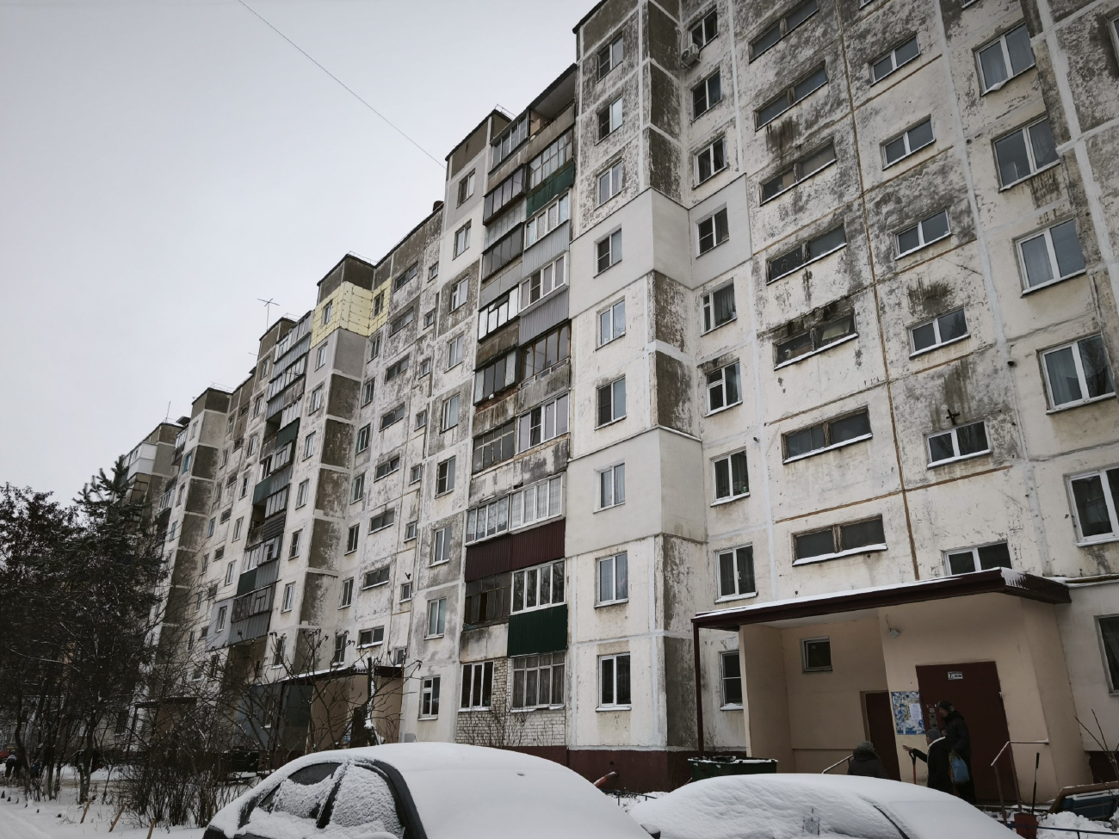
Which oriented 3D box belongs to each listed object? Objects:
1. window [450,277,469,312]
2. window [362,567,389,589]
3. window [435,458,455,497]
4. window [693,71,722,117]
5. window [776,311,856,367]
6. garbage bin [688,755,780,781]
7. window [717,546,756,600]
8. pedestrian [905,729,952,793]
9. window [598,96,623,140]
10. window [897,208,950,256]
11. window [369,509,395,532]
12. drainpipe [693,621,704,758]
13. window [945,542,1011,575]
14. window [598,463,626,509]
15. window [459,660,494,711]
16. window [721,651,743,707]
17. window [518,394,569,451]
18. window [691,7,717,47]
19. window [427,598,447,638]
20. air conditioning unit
[{"bbox_3d":[-4.696,-5.800,34.656,0.150,1.390,1.300,17,-25,-38],"label":"window"},{"bbox_3d":[-9.257,8.079,37.757,0.180,0.779,2.846,17,-25,-36],"label":"window"},{"bbox_3d":[-4.726,2.409,30.959,0.200,1.483,1.336,17,-26,-37],"label":"window"},{"bbox_3d":[5.190,-11.467,26.202,0.150,1.320,1.320,17,-26,-35],"label":"window"},{"bbox_3d":[7.221,-2.239,21.064,0.200,0.856,2.624,17,-26,-37],"label":"window"},{"bbox_3d":[3.000,6.413,12.701,1.100,1.100,1.000,18,-27,-36],"label":"garbage bin"},{"bbox_3d":[4.844,4.198,20.345,0.150,1.360,1.270,18,-27,-36],"label":"window"},{"bbox_3d":[6.237,6.001,12.495,0.650,1.550,0.550,-11,-24,29],"label":"pedestrian"},{"bbox_3d":[1.886,-11.104,27.413,0.150,1.360,1.270,18,-27,-36],"label":"window"},{"bbox_3d":[9.192,-4.733,18.815,0.150,0.740,1.360,17,-26,-35],"label":"window"},{"bbox_3d":[-8.877,5.033,37.131,0.150,0.780,2.550,17,-26,-35],"label":"window"},{"bbox_3d":[3.446,6.869,18.309,0.120,3.550,0.120,17,-25,-36],"label":"drainpipe"},{"bbox_3d":[9.347,3.247,16.603,0.180,0.824,1.431,17,-25,-36],"label":"window"},{"bbox_3d":[1.595,2.042,22.731,0.150,1.340,1.280,17,-26,-35],"label":"window"},{"bbox_3d":[-2.834,9.131,25.454,0.150,1.500,1.800,17,-26,-35],"label":"window"},{"bbox_3d":[5.100,7.300,20.728,0.180,1.555,1.463,17,-25,-36],"label":"window"},{"bbox_3d":[-0.601,0.182,27.372,0.180,1.523,3.081,17,-25,-36],"label":"window"},{"bbox_3d":[5.545,-15.028,28.546,0.150,1.360,1.280,17,-25,-38],"label":"window"},{"bbox_3d":[-4.690,7.578,28.393,0.150,1.360,1.270,18,-27,-36],"label":"window"},{"bbox_3d":[4.756,-13.296,27.054,0.300,0.540,0.720,18,-27,-36],"label":"air conditioning unit"}]

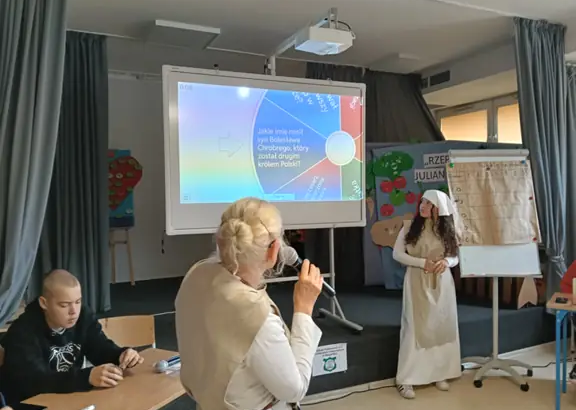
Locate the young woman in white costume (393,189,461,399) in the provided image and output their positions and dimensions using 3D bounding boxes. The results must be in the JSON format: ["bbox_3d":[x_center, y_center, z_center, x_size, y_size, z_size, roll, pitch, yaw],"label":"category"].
[{"bbox_3d":[1.107,0.670,3.570,0.500,1.585,0.420,-1,3,-12],"label":"young woman in white costume"}]

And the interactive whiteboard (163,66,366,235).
[{"bbox_3d":[-0.115,-0.405,3.582,1.689,1.218,0.060,-1,3,-23],"label":"interactive whiteboard"}]

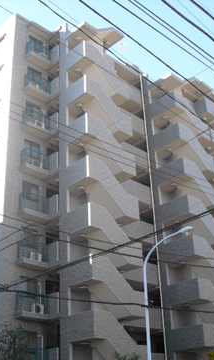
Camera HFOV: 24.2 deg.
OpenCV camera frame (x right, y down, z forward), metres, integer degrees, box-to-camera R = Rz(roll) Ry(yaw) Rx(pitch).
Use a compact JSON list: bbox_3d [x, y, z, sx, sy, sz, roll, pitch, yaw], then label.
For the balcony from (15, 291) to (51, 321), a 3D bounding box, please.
[{"bbox_3d":[-3.962,6.721,26.611,1.720,1.384,0.580,21,-35,-38],"label":"balcony"}]

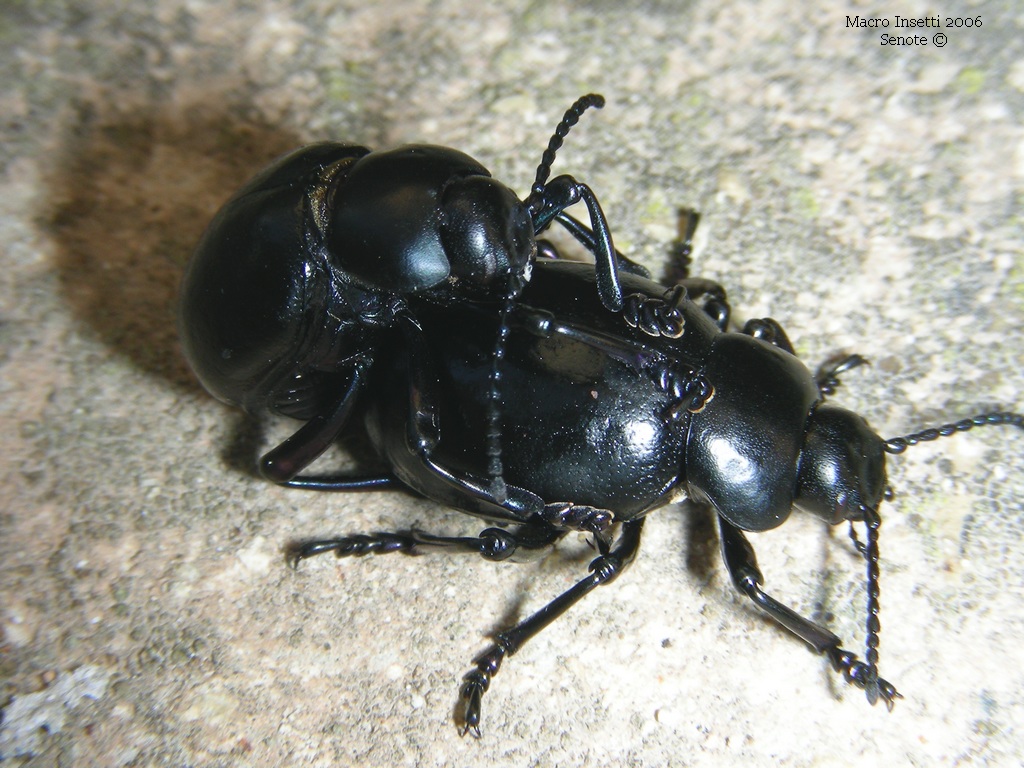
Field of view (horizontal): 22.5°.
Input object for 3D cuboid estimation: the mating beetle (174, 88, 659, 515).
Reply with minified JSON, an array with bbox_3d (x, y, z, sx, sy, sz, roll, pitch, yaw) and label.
[{"bbox_3d":[-0.003,-0.002,0.077,0.013,0.009,0.011,-7,54,42],"label":"mating beetle"}]

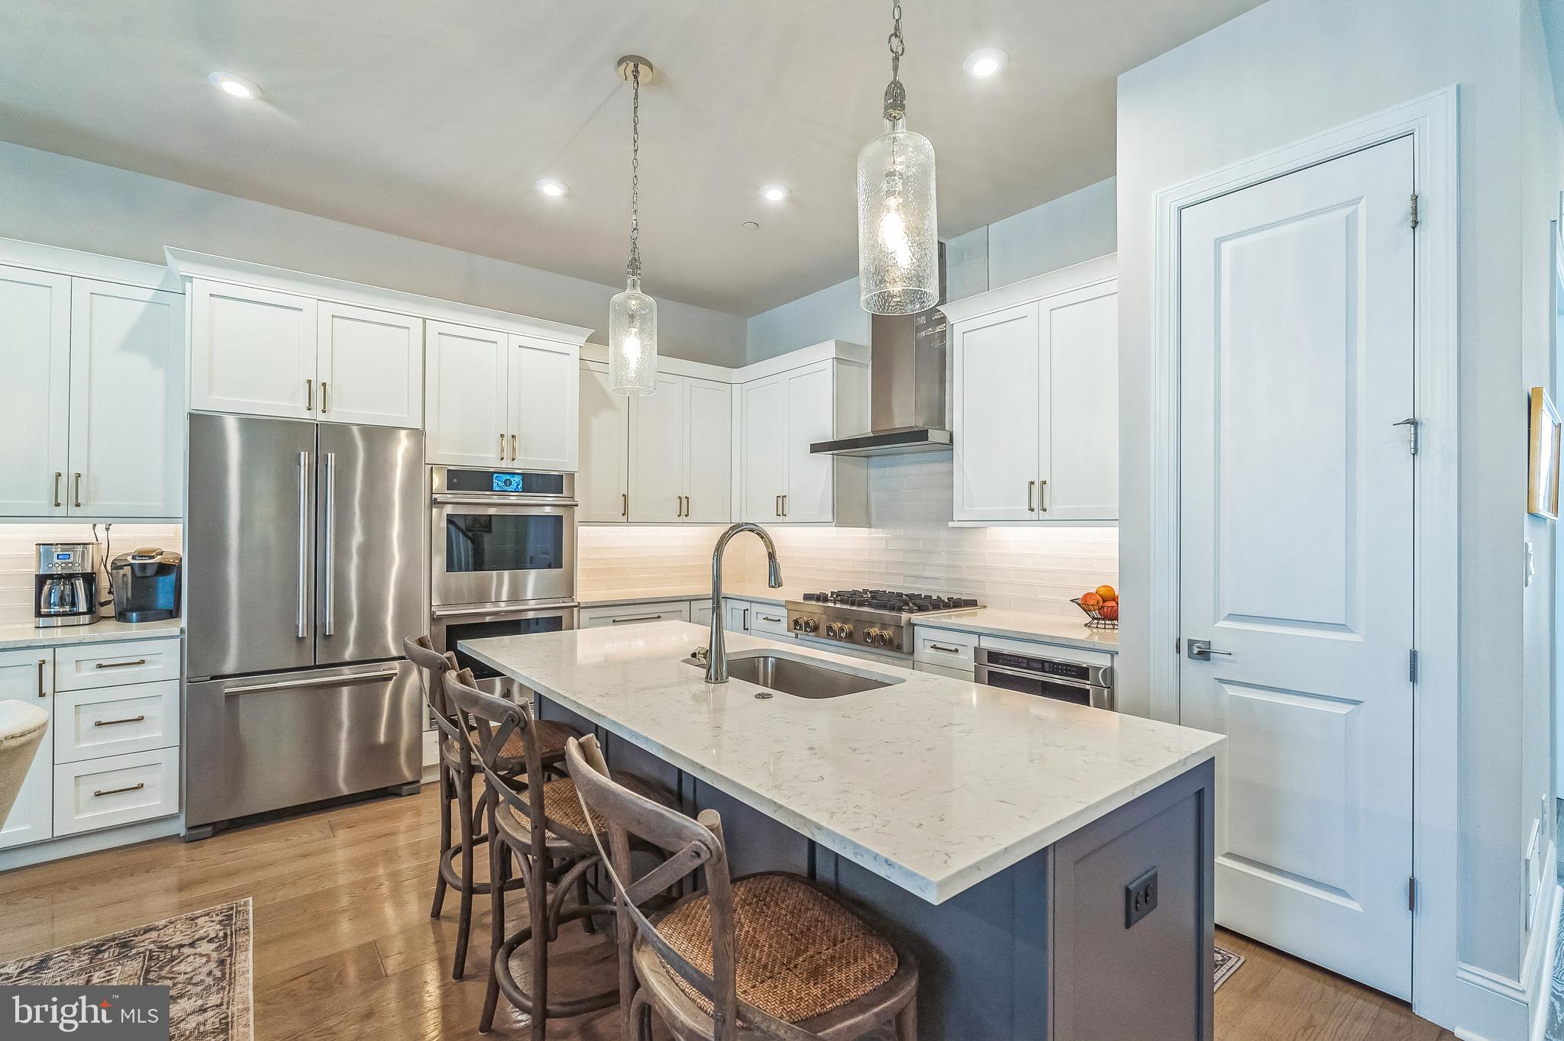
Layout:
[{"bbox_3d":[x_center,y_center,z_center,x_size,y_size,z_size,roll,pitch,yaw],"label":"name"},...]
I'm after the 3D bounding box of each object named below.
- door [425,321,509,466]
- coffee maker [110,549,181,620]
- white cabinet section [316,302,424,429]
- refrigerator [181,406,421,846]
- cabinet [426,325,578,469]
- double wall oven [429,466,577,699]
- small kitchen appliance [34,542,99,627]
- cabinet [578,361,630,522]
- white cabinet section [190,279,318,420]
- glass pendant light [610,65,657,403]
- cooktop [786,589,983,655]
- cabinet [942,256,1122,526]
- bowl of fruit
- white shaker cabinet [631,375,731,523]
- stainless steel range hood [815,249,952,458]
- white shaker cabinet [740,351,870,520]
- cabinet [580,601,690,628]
[{"bbox_3d":[-1.655,-0.656,3.671,0.409,0.732,0.022,0,0,-40],"label":"door"},{"bbox_3d":[-2.932,0.288,3.227,0.255,0.330,0.330,0,0,-40],"label":"coffee maker"},{"bbox_3d":[-2.013,-0.750,3.413,0.445,0.557,0.024,1,-1,-39],"label":"white cabinet section"},{"bbox_3d":[-2.349,0.460,3.450,0.908,1.822,0.690,0,0,-40],"label":"refrigerator"},{"bbox_3d":[-1.686,-0.660,4.038,0.809,0.735,0.595,1,-1,-39],"label":"cabinet"},{"bbox_3d":[-1.665,0.391,3.997,0.764,1.337,0.640,0,0,-40],"label":"double wall oven"},{"bbox_3d":[-3.166,0.285,3.093,0.193,0.358,0.235,1,-1,-39],"label":"small kitchen appliance"},{"bbox_3d":[-1.289,-0.506,4.573,0.453,1.050,0.335,1,-1,-39],"label":"cabinet"},{"bbox_3d":[-2.341,-0.750,3.103,0.444,0.562,0.022,0,0,-40],"label":"white cabinet section"},{"bbox_3d":[-0.536,-1.062,2.520,0.176,1.188,0.176,0,0,0],"label":"glass pendant light"},{"bbox_3d":[0.564,0.549,3.950,0.700,0.220,0.908,1,-1,-39],"label":"cooktop"},{"bbox_3d":[1.333,-0.547,3.387,0.370,1.160,1.025,0,0,-40],"label":"cabinet"},{"bbox_3d":[1.444,0.393,3.103,0.280,0.176,0.280,0,-1,0],"label":"bowl of fruit"},{"bbox_3d":[-0.804,-0.497,5.012,0.842,1.035,0.345,0,0,-40],"label":"white shaker cabinet"},{"bbox_3d":[0.662,-1.023,4.028,0.505,1.236,0.914,1,-1,-39],"label":"stainless steel range hood"},{"bbox_3d":[0.134,-0.499,4.815,0.335,1.070,1.010,1,-1,-39],"label":"white shaker cabinet"},{"bbox_3d":[-1.090,0.948,4.545,0.750,0.860,0.650,0,0,-40],"label":"cabinet"}]

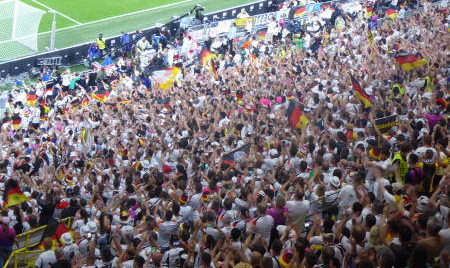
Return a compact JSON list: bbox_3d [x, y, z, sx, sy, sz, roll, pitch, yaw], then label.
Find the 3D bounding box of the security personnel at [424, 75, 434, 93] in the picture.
[{"bbox_3d":[7.555,-1.559,55.868,0.520,1.780,0.350,5,25,-12],"label":"security personnel"}]

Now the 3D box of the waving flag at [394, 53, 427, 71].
[{"bbox_3d":[5.792,-2.245,46.961,1.100,0.550,0.350,13,24,6],"label":"waving flag"}]

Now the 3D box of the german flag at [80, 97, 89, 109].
[{"bbox_3d":[-5.871,-1.274,62.500,0.360,0.480,0.150,10,24,0],"label":"german flag"}]

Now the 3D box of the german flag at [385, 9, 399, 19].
[{"bbox_3d":[8.849,-6.351,79.500,0.740,0.500,0.250,10,24,0],"label":"german flag"}]

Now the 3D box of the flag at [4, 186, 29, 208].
[{"bbox_3d":[-5.645,1.692,40.500,0.660,0.580,0.250,10,24,0],"label":"flag"}]

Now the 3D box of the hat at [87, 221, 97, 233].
[{"bbox_3d":[-3.162,2.227,35.700,0.260,0.160,0.260,8,25,-4],"label":"hat"}]

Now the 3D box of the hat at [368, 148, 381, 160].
[{"bbox_3d":[3.398,0.443,34.000,0.280,0.170,0.280,8,25,-4],"label":"hat"}]

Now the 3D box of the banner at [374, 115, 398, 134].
[{"bbox_3d":[3.833,-0.225,35.500,0.580,0.420,0.080,2,26,-18],"label":"banner"}]

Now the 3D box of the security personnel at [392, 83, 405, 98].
[{"bbox_3d":[6.368,-1.262,55.868,0.350,1.780,0.520,16,25,13],"label":"security personnel"}]

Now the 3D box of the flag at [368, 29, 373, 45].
[{"bbox_3d":[6.984,-4.632,71.797,0.270,0.800,0.150,10,24,0],"label":"flag"}]

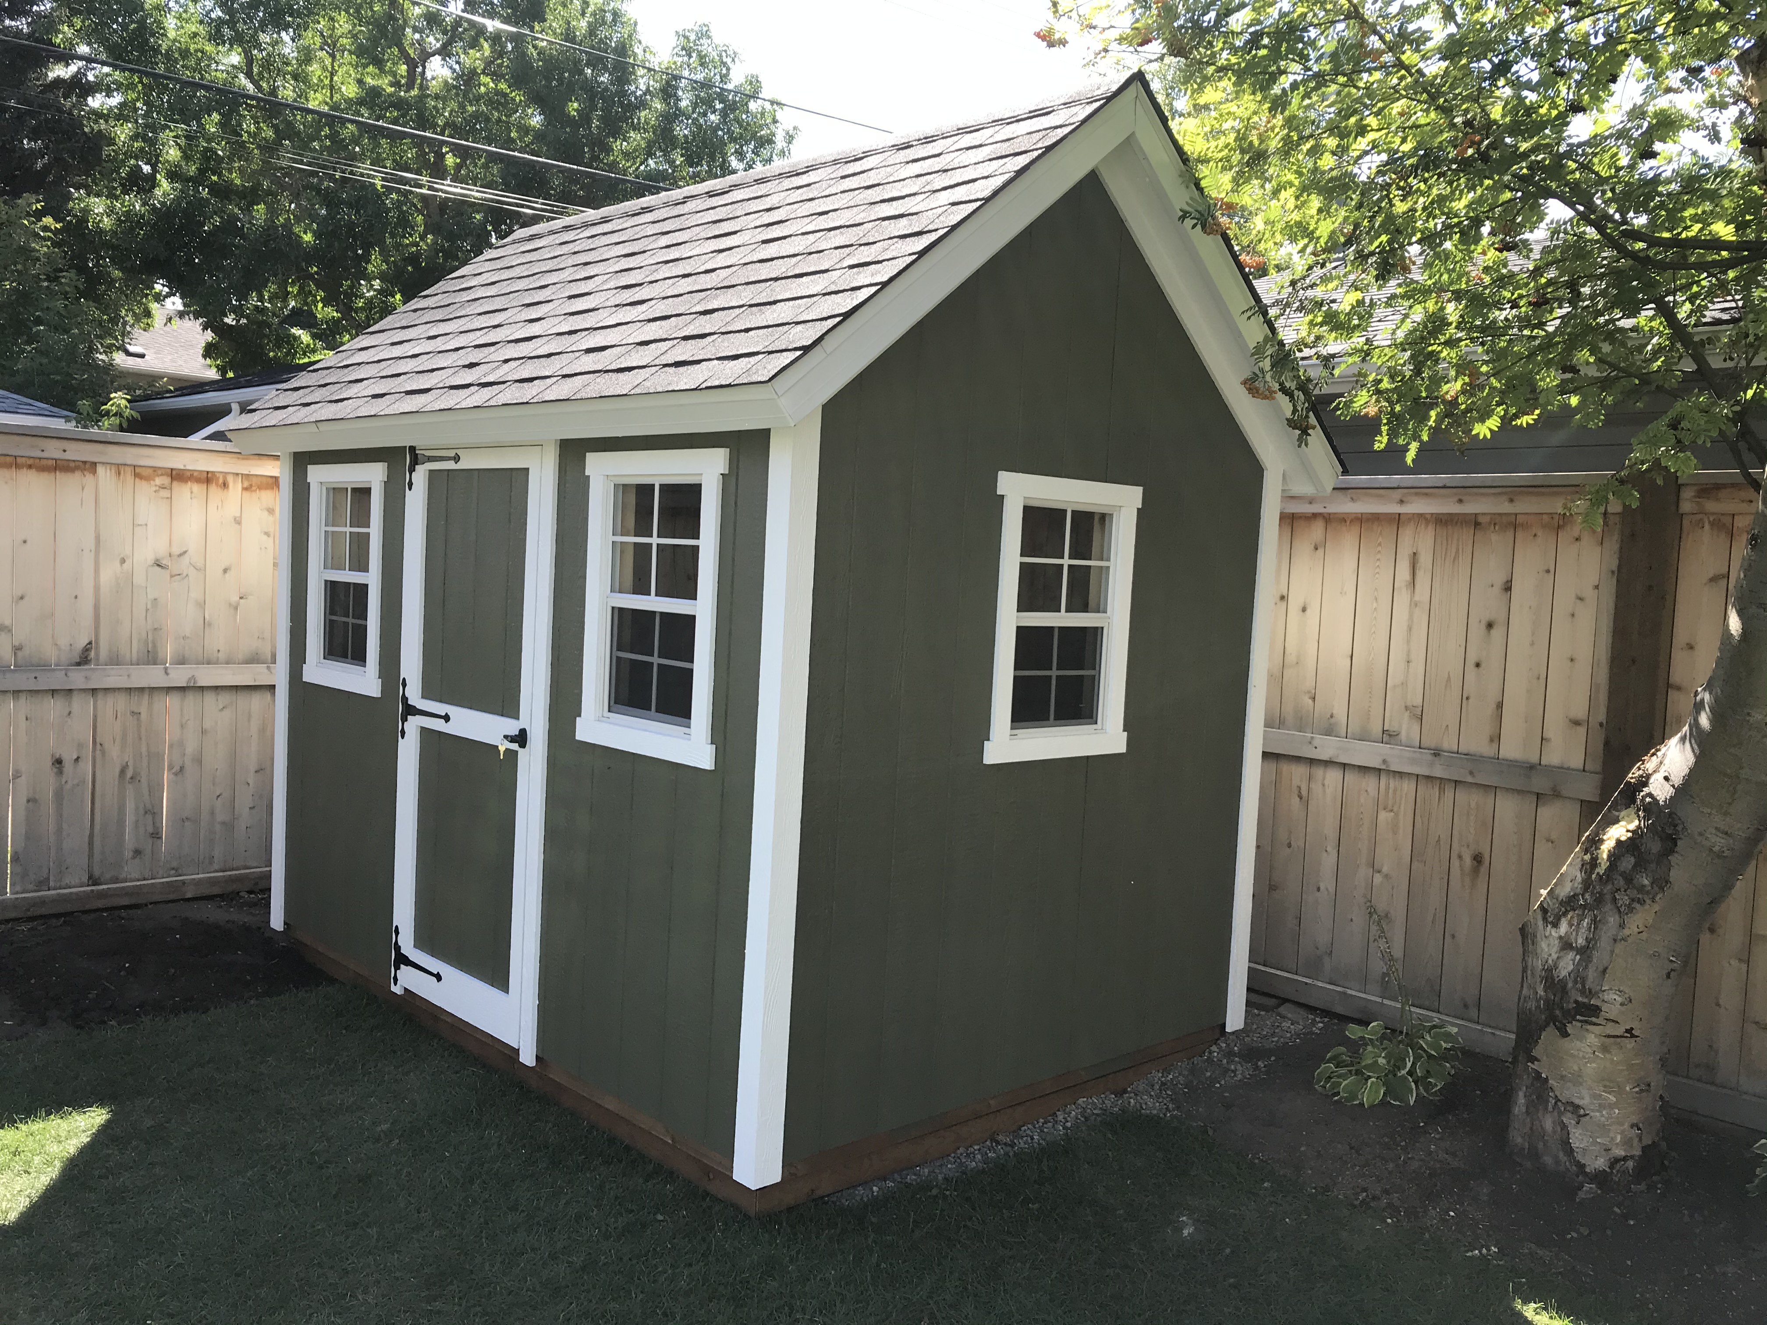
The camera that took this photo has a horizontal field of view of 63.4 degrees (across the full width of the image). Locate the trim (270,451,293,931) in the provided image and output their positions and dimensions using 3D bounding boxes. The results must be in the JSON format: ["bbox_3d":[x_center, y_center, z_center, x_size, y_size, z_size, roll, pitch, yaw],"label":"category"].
[{"bbox_3d":[-2.357,0.114,5.677,0.075,1.890,0.095,0,5,-44],"label":"trim"}]

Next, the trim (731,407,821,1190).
[{"bbox_3d":[-0.263,0.337,3.518,0.090,1.925,0.083,0,5,-44],"label":"trim"}]

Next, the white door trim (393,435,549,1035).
[{"bbox_3d":[-1.333,0.231,4.580,0.055,1.826,0.830,0,5,-44],"label":"white door trim"}]

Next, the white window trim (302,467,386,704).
[{"bbox_3d":[-1.971,-0.311,5.241,0.035,0.819,0.658,0,5,-44],"label":"white window trim"}]

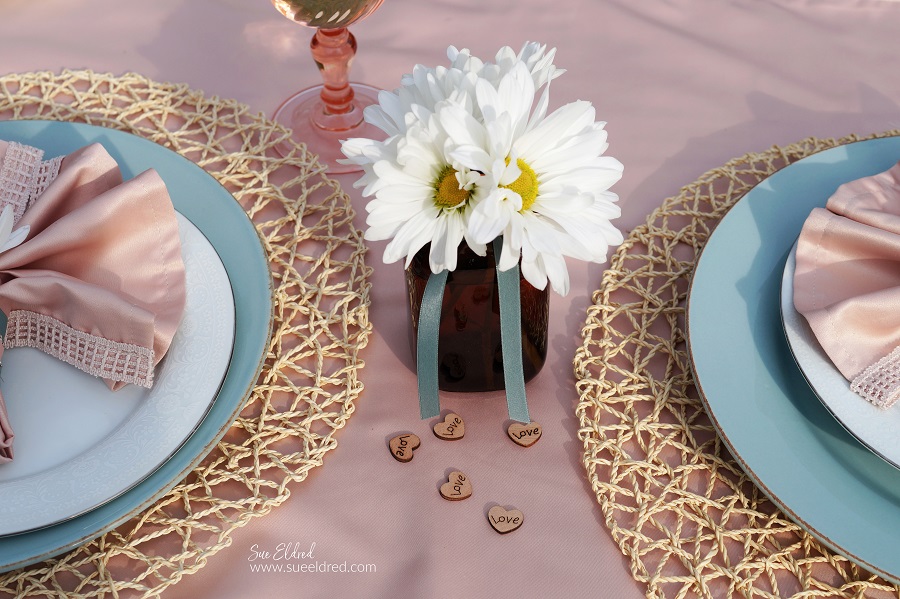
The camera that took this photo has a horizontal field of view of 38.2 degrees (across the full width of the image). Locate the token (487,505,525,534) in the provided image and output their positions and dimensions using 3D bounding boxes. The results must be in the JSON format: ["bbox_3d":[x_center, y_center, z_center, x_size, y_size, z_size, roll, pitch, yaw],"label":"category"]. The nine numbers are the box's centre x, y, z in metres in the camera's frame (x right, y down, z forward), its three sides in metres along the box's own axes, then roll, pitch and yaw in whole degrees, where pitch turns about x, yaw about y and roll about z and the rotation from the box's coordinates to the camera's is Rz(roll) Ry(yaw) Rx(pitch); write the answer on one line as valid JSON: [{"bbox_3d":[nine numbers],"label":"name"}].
[{"bbox_3d":[0.025,0.102,0.597,0.016,0.003,0.015,7,49,6],"label":"token"}]

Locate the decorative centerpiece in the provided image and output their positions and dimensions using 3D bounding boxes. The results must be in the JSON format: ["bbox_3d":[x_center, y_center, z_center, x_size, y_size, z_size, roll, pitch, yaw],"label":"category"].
[{"bbox_3d":[0.015,-0.034,0.610,0.125,0.162,0.112,0,49,0],"label":"decorative centerpiece"}]

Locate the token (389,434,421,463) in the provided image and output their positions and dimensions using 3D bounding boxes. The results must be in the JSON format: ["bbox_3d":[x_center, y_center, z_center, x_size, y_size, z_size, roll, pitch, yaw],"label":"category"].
[{"bbox_3d":[-0.022,0.071,0.624,0.015,0.003,0.016,19,52,16],"label":"token"}]

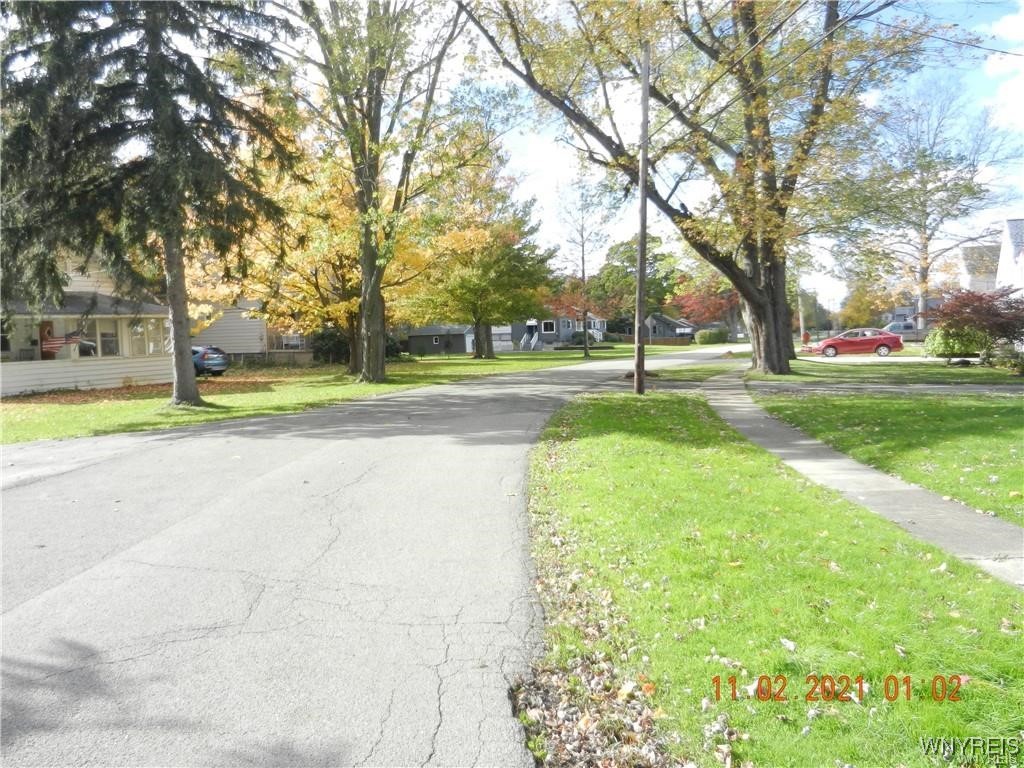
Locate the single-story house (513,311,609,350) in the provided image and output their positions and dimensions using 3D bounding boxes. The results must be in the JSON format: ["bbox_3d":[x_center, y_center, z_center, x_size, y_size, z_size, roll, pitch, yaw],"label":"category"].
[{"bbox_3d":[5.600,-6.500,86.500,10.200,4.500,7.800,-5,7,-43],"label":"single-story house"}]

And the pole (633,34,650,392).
[{"bbox_3d":[3.320,-4.100,18.700,0.260,8.800,0.260,0,5,0],"label":"pole"}]

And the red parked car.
[{"bbox_3d":[17.500,-2.140,38.100,4.580,1.450,1.800,0,5,-1],"label":"red parked car"}]

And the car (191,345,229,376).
[{"bbox_3d":[-17.950,-1.280,41.200,4.500,1.650,1.820,3,6,28],"label":"car"}]

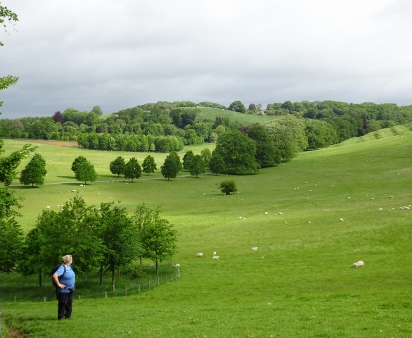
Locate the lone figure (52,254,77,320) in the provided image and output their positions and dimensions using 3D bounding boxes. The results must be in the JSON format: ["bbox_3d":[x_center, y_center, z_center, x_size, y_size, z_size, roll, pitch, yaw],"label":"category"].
[{"bbox_3d":[-3.699,3.103,17.000,0.480,1.700,0.560,1,2,26],"label":"lone figure"}]

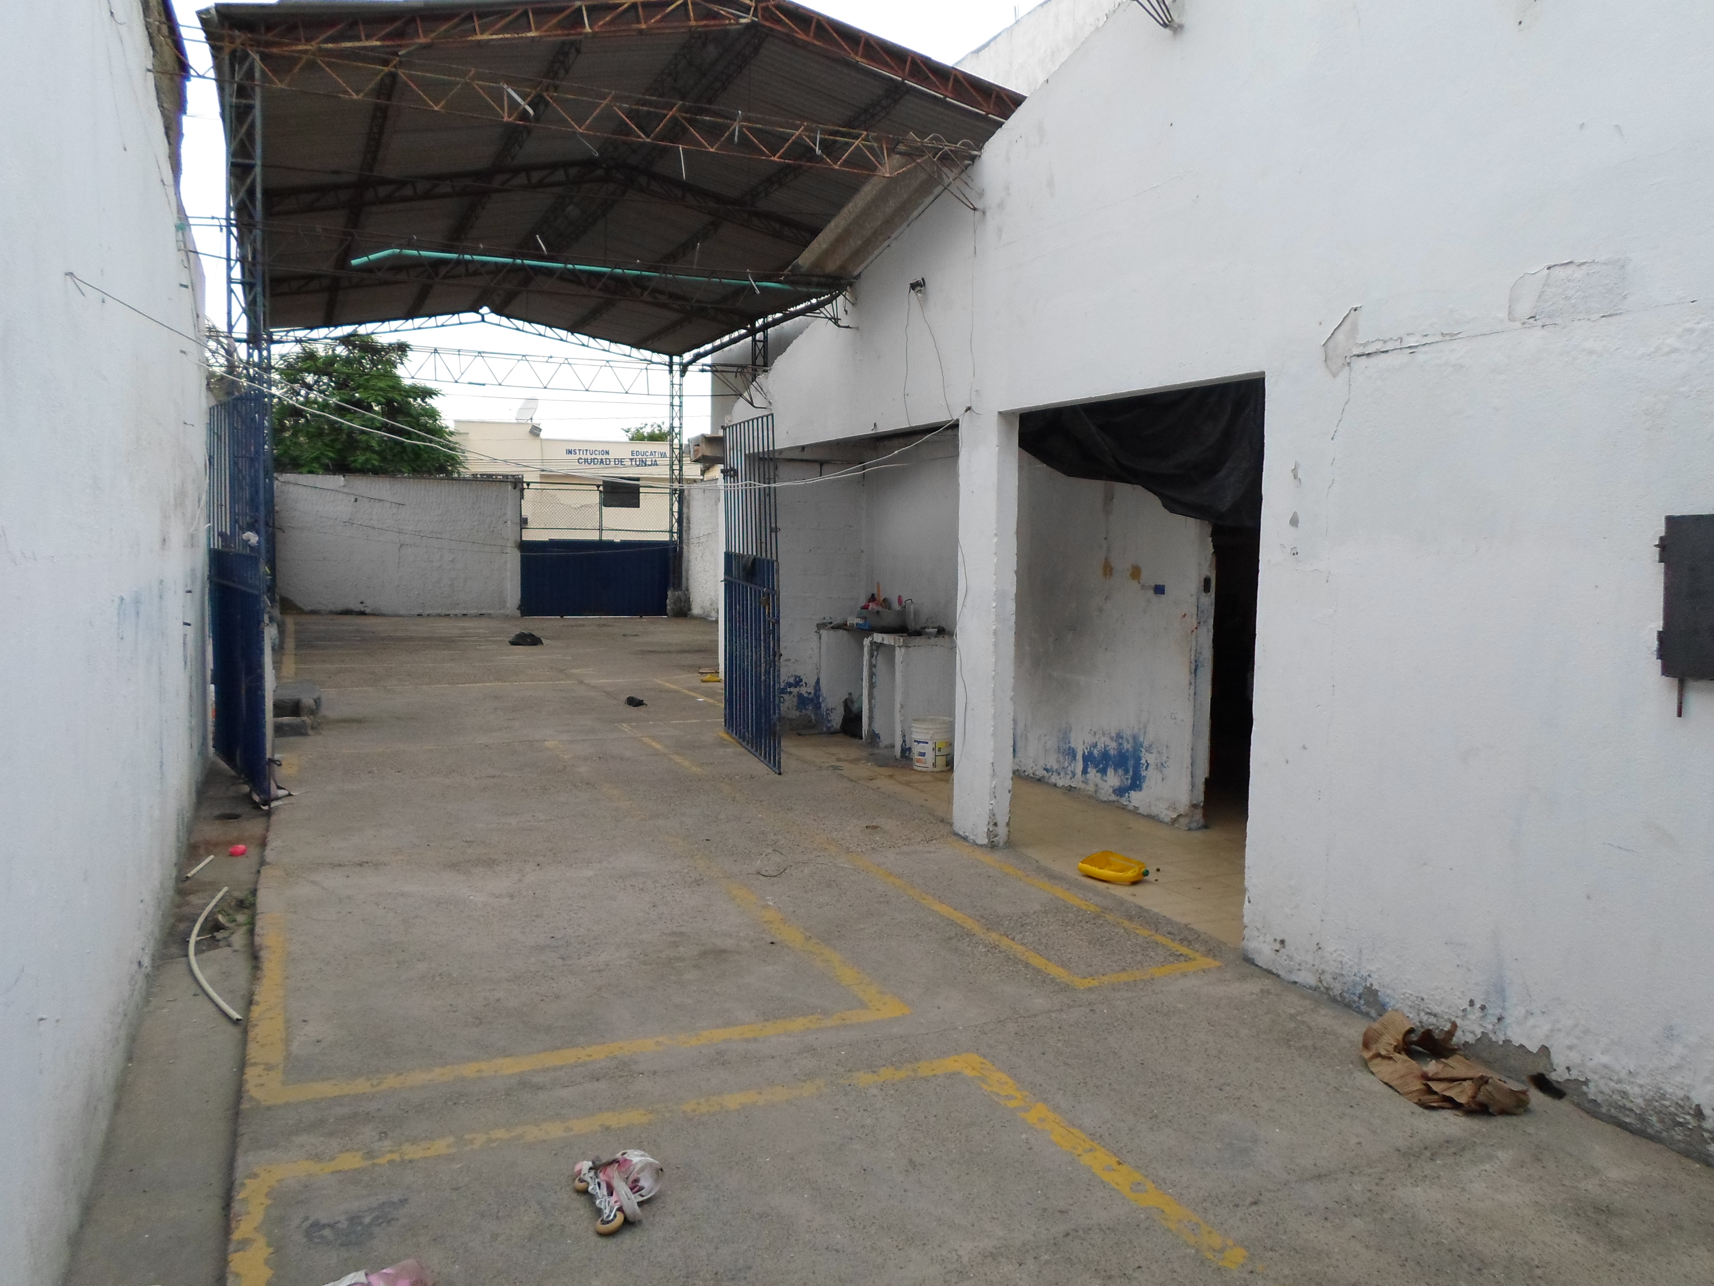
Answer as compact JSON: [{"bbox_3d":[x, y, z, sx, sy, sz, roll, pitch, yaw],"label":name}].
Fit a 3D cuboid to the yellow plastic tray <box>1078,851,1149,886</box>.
[{"bbox_3d":[1.268,1.097,6.046,0.240,0.090,0.330,-2,5,-38],"label":"yellow plastic tray"}]

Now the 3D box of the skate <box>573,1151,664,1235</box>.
[{"bbox_3d":[-0.559,1.290,2.932,0.225,0.120,0.255,-7,8,-31],"label":"skate"}]

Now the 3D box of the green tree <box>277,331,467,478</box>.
[{"bbox_3d":[-13.072,-4.575,31.350,6.500,7.000,6.200,-1,5,-23],"label":"green tree"}]

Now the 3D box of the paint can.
[{"bbox_3d":[0.548,0.731,8.947,0.305,0.370,0.305,1,4,0],"label":"paint can"}]

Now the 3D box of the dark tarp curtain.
[{"bbox_3d":[1.309,-0.831,5.753,0.160,0.680,2.000,-1,5,-24],"label":"dark tarp curtain"}]

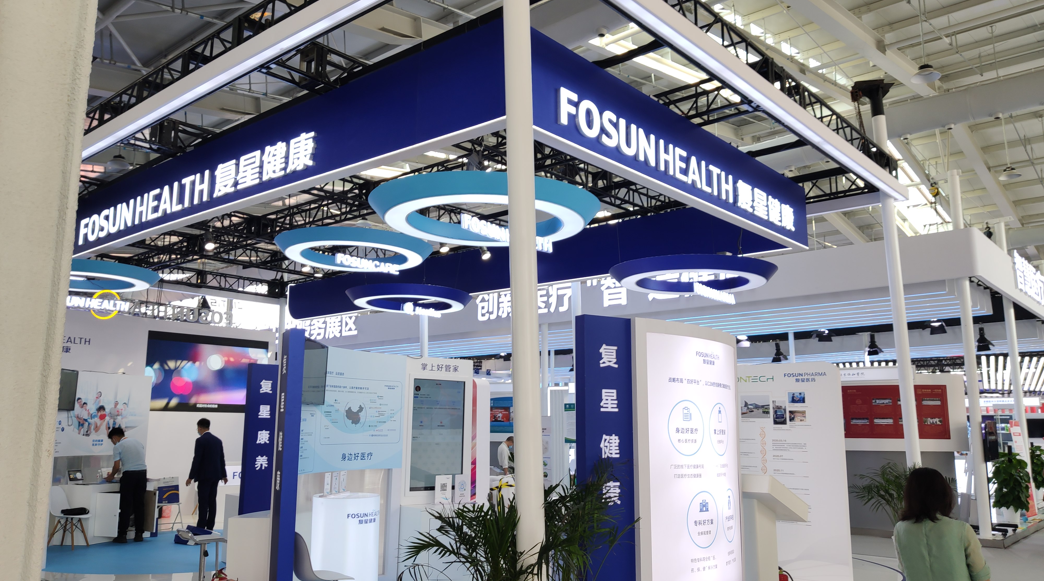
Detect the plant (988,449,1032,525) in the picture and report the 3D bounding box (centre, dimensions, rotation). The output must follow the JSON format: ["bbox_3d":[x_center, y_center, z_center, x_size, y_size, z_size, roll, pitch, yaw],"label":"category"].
[{"bbox_3d":[8.359,3.357,13.520,0.650,1.260,0.650,-8,-12,40],"label":"plant"}]

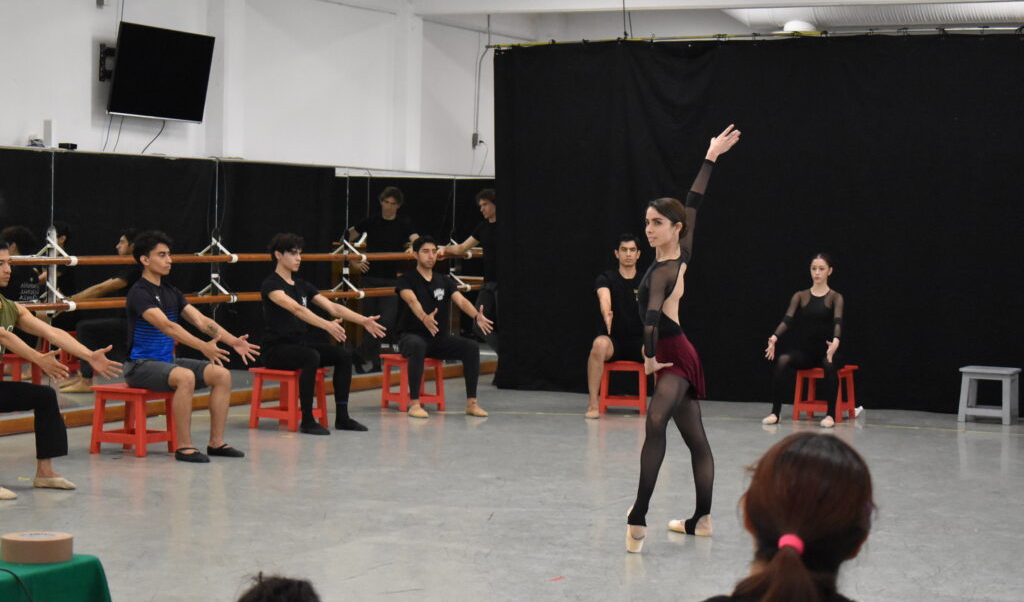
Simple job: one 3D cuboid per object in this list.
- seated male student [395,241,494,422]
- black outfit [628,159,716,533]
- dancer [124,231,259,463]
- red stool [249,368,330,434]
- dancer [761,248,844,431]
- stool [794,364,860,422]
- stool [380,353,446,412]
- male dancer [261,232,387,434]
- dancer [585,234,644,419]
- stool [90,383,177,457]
[{"bbox_3d":[-0.537,0.172,16.221,0.600,1.300,0.780,0,2,-25],"label":"seated male student"},{"bbox_3d":[0.692,0.221,9.713,0.410,1.690,0.550,1,2,10],"label":"black outfit"},{"bbox_3d":[-1.918,0.255,13.000,0.810,1.315,0.550,2,2,28],"label":"dancer"},{"bbox_3d":[-1.501,0.660,14.971,0.375,0.400,0.375,2,2,31],"label":"red stool"},{"bbox_3d":[2.190,0.271,16.193,0.540,1.230,0.760,2,2,24],"label":"dancer"},{"bbox_3d":[2.281,0.670,16.213,0.395,0.392,0.360,2,2,25],"label":"stool"},{"bbox_3d":[-0.738,0.611,16.591,0.360,0.392,0.395,0,2,-32],"label":"stool"},{"bbox_3d":[-1.307,0.205,14.778,0.820,1.310,0.520,2,2,34],"label":"male dancer"},{"bbox_3d":[0.871,0.182,16.427,0.620,1.340,0.740,1,2,-7],"label":"dancer"},{"bbox_3d":[-2.238,0.705,13.182,0.395,0.392,0.360,2,2,25],"label":"stool"}]

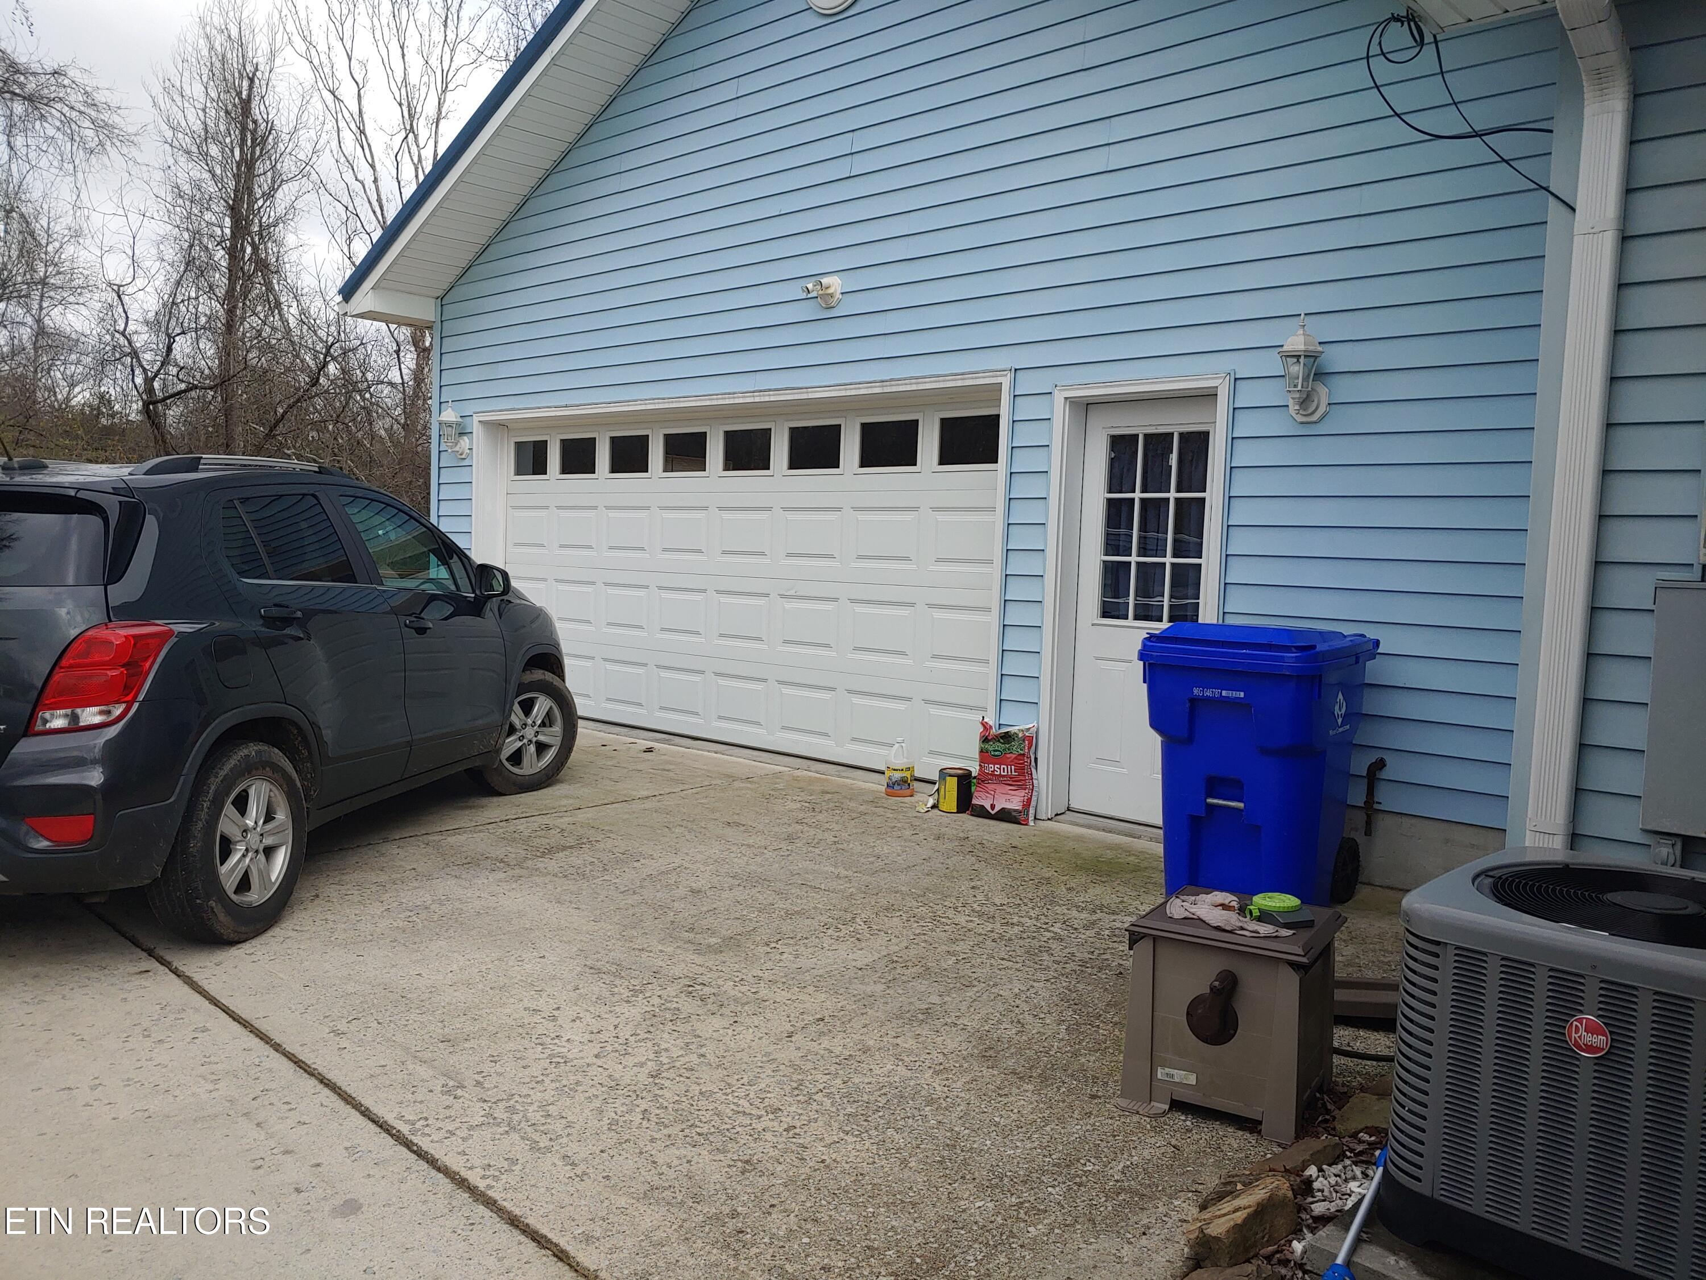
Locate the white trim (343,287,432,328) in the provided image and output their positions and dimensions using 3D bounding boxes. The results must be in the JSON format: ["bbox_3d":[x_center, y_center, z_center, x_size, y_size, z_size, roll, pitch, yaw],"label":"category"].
[{"bbox_3d":[-3.637,-2.643,9.750,0.364,0.212,0.546,6,5,41],"label":"white trim"}]

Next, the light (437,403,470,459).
[{"bbox_3d":[-3.094,-1.621,9.523,0.197,0.417,0.223,6,5,41],"label":"light"}]

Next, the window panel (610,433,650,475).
[{"bbox_3d":[-1.561,-1.292,8.606,0.435,0.258,0.030,6,5,41],"label":"window panel"}]

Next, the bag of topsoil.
[{"bbox_3d":[0.765,0.649,6.238,0.349,0.493,0.132,6,5,41],"label":"bag of topsoil"}]

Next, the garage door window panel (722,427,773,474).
[{"bbox_3d":[-0.671,-1.204,7.828,0.433,0.256,0.030,6,5,41],"label":"garage door window panel"}]

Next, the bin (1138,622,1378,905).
[{"bbox_3d":[1.563,0.490,4.734,0.673,1.083,0.870,5,5,35],"label":"bin"}]

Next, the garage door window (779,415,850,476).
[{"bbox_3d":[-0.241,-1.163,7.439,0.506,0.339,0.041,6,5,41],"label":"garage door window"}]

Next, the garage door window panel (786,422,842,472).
[{"bbox_3d":[-0.232,-1.160,7.444,0.429,0.255,0.030,6,5,41],"label":"garage door window panel"}]

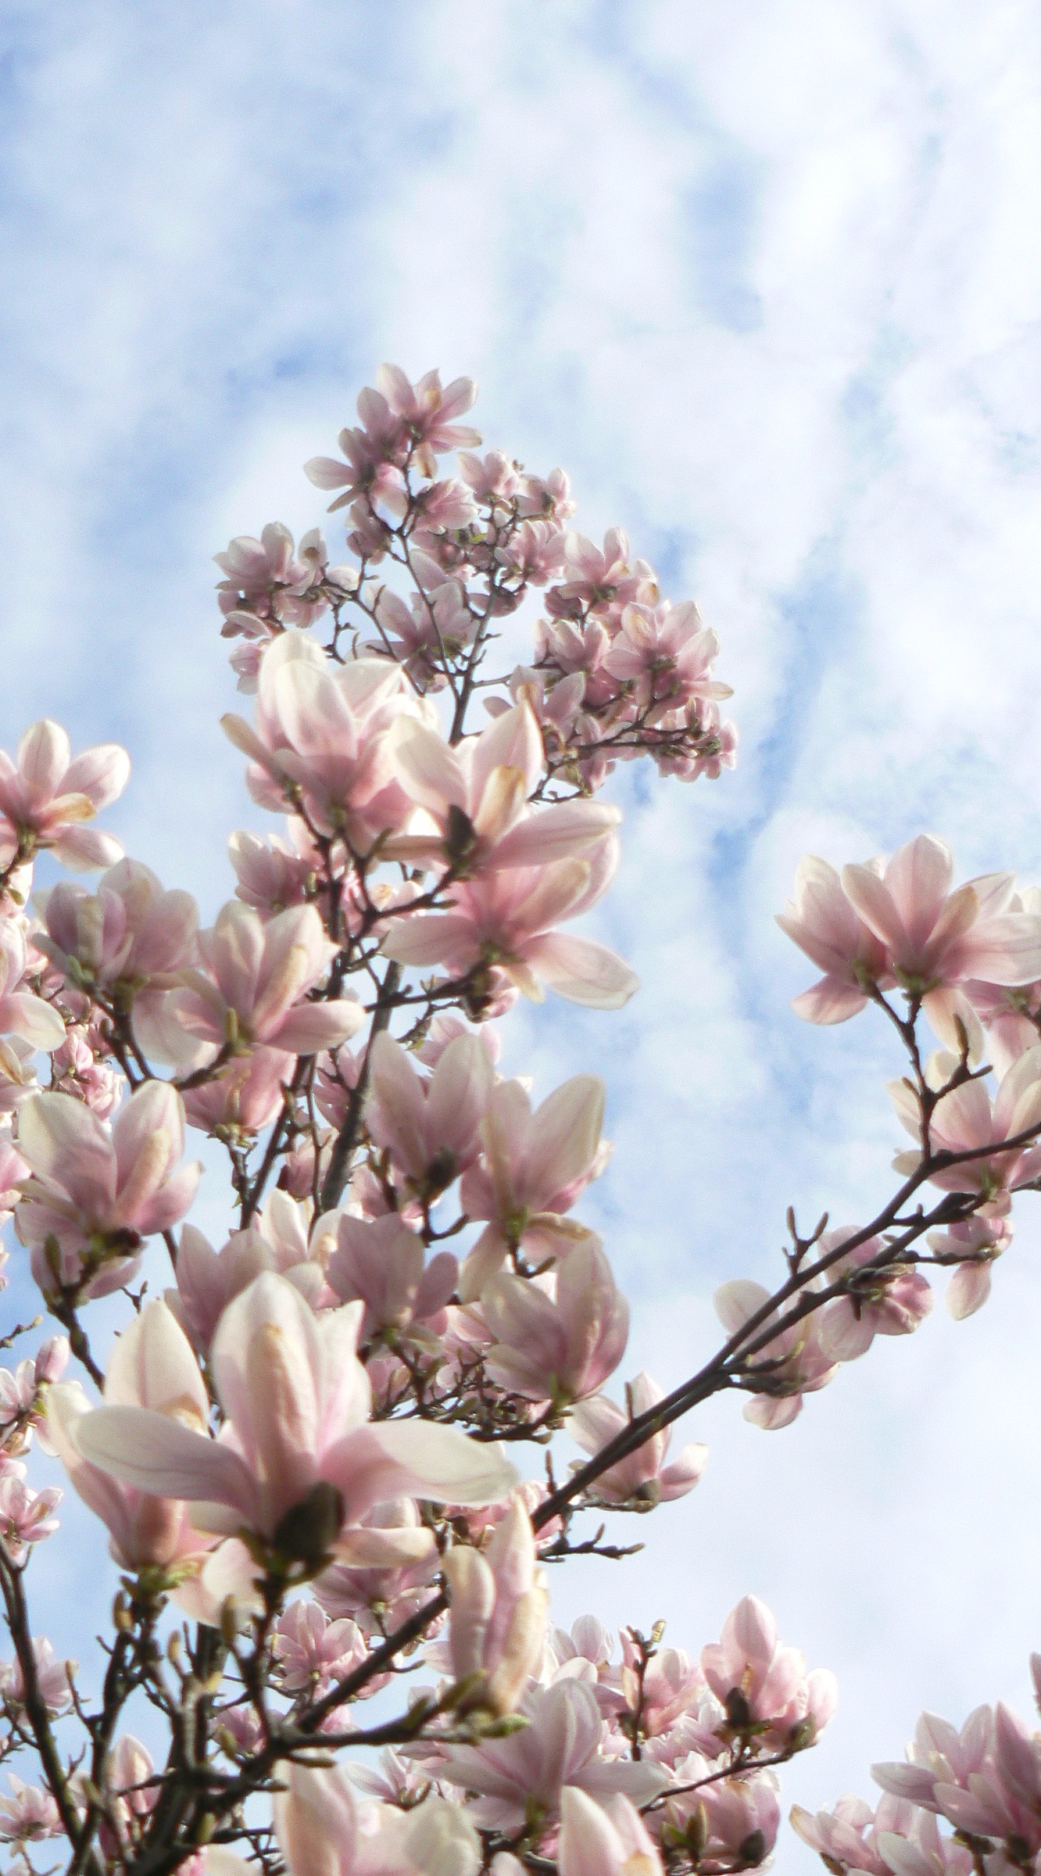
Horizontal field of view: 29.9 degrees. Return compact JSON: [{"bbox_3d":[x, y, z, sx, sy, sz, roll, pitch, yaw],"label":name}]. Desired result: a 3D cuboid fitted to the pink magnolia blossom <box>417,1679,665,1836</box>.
[{"bbox_3d":[0.015,0.524,1.250,0.155,0.092,0.135,0,-32,0],"label":"pink magnolia blossom"}]

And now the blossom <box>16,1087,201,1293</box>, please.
[{"bbox_3d":[-0.265,0.162,1.250,0.119,0.143,0.113,10,-34,-10],"label":"blossom"}]

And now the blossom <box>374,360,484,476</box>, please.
[{"bbox_3d":[-0.110,-0.580,2.212,0.130,0.100,0.130,20,-32,-8],"label":"blossom"}]

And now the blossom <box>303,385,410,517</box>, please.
[{"bbox_3d":[-0.211,-0.624,2.500,0.130,0.110,0.130,0,-32,0],"label":"blossom"}]

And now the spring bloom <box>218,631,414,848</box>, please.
[{"bbox_3d":[-0.125,-0.125,1.220,0.123,0.140,0.117,-3,-33,-6],"label":"spring bloom"}]

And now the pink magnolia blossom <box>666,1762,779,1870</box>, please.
[{"bbox_3d":[0.176,0.765,1.700,0.098,0.093,0.093,-3,-33,5],"label":"pink magnolia blossom"}]

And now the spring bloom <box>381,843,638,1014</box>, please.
[{"bbox_3d":[-0.010,0.005,1.164,0.145,0.090,0.145,10,-40,0],"label":"spring bloom"}]

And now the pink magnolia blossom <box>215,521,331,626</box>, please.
[{"bbox_3d":[-0.271,-0.388,2.135,0.130,0.093,0.130,0,-25,-7],"label":"pink magnolia blossom"}]

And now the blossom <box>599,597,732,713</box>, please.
[{"bbox_3d":[0.152,-0.284,2.033,0.135,0.100,0.135,5,-36,4],"label":"blossom"}]

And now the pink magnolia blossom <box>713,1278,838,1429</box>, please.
[{"bbox_3d":[0.196,0.320,1.500,0.096,0.119,0.091,-13,-33,5],"label":"pink magnolia blossom"}]

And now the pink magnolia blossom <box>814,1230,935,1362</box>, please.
[{"bbox_3d":[0.263,0.267,1.418,0.095,0.085,0.095,-30,-69,4],"label":"pink magnolia blossom"}]

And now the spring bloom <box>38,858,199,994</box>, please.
[{"bbox_3d":[-0.304,-0.001,1.469,0.120,0.090,0.120,5,-26,-12],"label":"spring bloom"}]

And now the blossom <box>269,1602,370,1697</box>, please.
[{"bbox_3d":[-0.226,0.801,2.200,0.111,0.109,0.105,3,-33,-5],"label":"blossom"}]

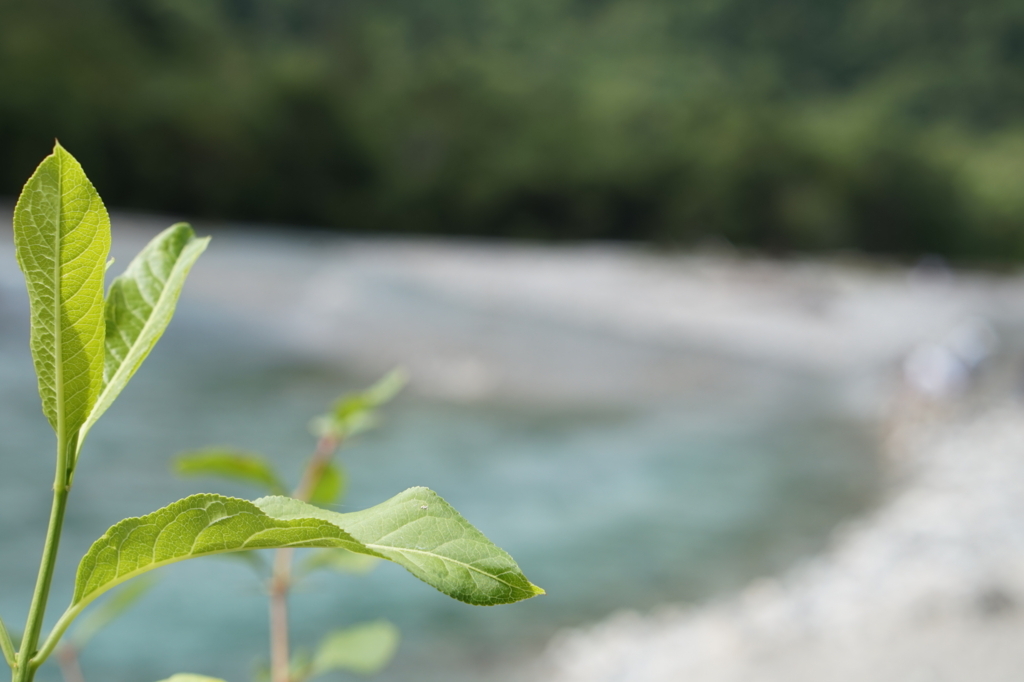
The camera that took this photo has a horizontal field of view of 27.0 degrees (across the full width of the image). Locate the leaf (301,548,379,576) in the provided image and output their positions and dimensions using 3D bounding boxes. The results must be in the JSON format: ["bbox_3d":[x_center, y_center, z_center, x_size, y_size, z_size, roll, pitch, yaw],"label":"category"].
[{"bbox_3d":[-0.064,0.080,0.780,0.031,0.013,0.018,-1,4,-23],"label":"leaf"}]

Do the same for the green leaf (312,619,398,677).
[{"bbox_3d":[-0.057,0.111,0.770,0.034,0.021,0.019,-1,4,-23],"label":"green leaf"}]

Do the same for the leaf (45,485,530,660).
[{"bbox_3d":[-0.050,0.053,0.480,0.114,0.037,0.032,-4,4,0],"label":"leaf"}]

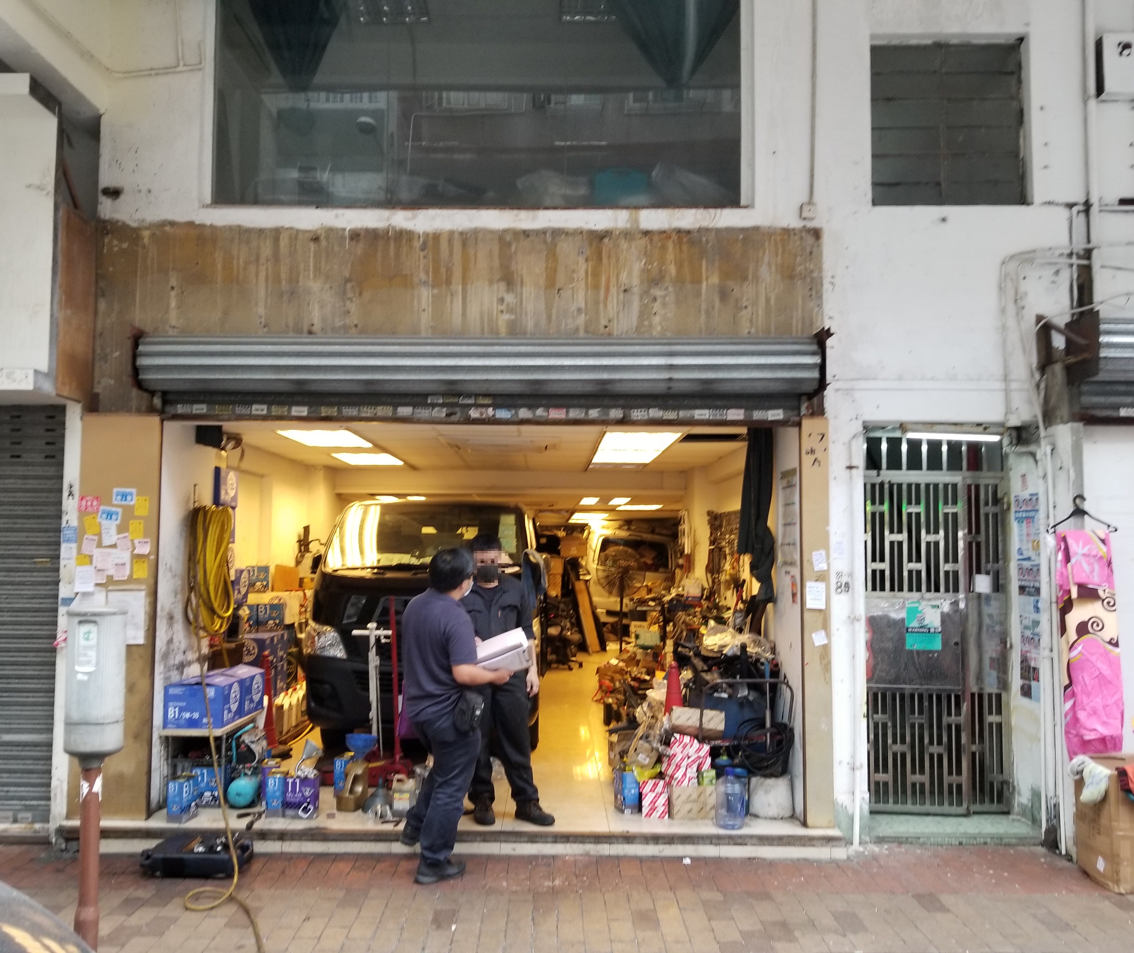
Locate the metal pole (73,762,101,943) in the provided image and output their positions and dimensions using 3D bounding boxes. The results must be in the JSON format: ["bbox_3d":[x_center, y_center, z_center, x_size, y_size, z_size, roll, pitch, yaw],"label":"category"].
[{"bbox_3d":[-1.991,1.623,3.970,0.082,0.840,0.082,0,-4,2],"label":"metal pole"}]

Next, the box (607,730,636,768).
[{"bbox_3d":[0.410,1.950,6.849,0.270,0.240,0.300,0,-4,2],"label":"box"}]

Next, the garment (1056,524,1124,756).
[{"bbox_3d":[2.782,0.890,5.080,0.330,1.200,0.100,0,-4,2],"label":"garment"}]

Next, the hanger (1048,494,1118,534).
[{"bbox_3d":[2.766,0.198,5.128,0.378,0.209,0.040,0,-3,8],"label":"hanger"}]

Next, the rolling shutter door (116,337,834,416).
[{"bbox_3d":[-0.473,-0.549,5.200,3.720,0.440,0.330,0,-4,2],"label":"rolling shutter door"}]

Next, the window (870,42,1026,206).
[{"bbox_3d":[2.250,-2.087,5.696,0.928,1.033,0.070,0,-3,0],"label":"window"}]

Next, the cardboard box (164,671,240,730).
[{"bbox_3d":[-2.156,1.347,5.676,0.345,0.238,0.300,0,-3,0],"label":"cardboard box"}]

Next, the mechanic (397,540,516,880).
[{"bbox_3d":[-0.606,1.233,5.060,0.500,1.700,0.480,3,-5,-30],"label":"mechanic"}]

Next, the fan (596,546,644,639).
[{"bbox_3d":[0.618,1.529,10.925,0.569,1.474,0.460,0,-3,0],"label":"fan"}]

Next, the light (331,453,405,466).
[{"bbox_3d":[-1.704,-0.179,8.271,0.500,0.070,1.200,0,-4,-1],"label":"light"}]

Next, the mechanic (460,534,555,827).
[{"bbox_3d":[-0.371,1.140,5.458,0.500,1.650,0.380,0,-4,6],"label":"mechanic"}]

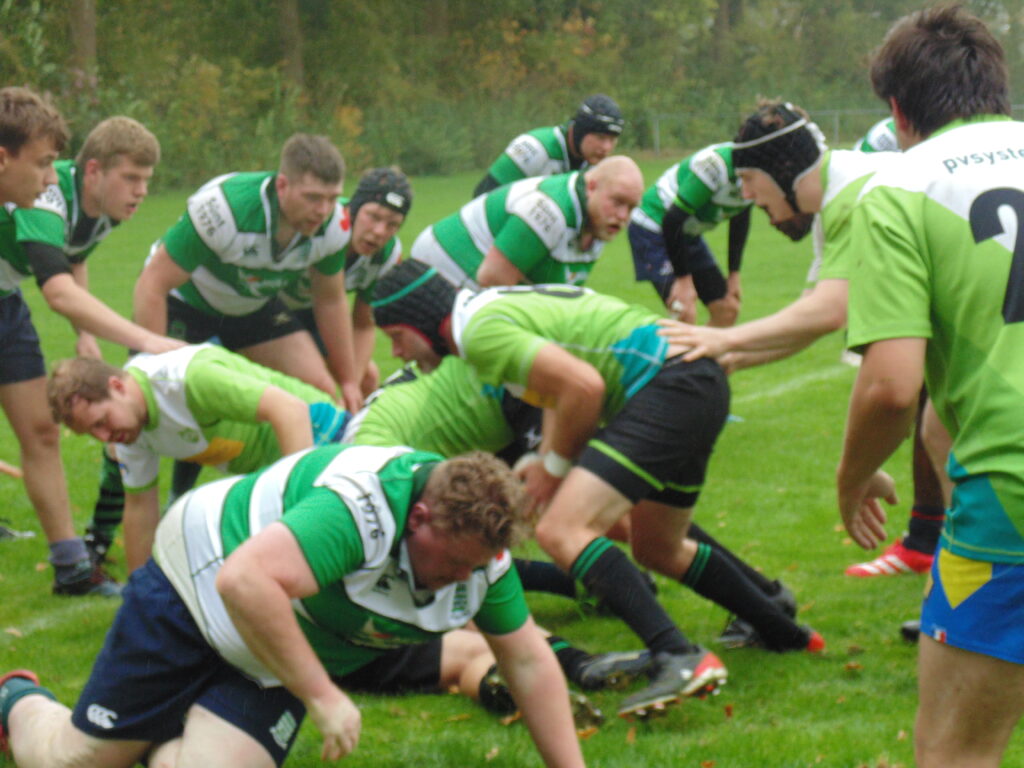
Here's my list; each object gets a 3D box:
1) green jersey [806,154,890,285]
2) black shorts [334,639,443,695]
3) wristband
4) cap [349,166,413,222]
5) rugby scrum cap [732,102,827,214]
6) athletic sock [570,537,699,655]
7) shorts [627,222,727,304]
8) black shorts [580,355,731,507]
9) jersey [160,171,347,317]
[{"bbox_3d":[0.974,-0.271,7.050,0.400,0.660,0.540,-38,3,5],"label":"green jersey"},{"bbox_3d":[-0.366,0.643,7.100,0.380,0.240,0.380,3,6,9],"label":"black shorts"},{"bbox_3d":[0.110,0.194,6.980,0.065,0.045,0.068,24,0,-6],"label":"wristband"},{"bbox_3d":[-0.388,-0.553,8.550,0.180,0.190,0.220,-3,26,-32],"label":"cap"},{"bbox_3d":[0.639,-0.541,6.950,0.210,0.235,0.185,-30,0,0],"label":"rugby scrum cap"},{"bbox_3d":[0.287,0.504,6.850,0.150,0.320,0.125,-41,0,0],"label":"athletic sock"},{"bbox_3d":[0.600,-0.471,10.700,0.360,0.340,0.310,-5,29,-37],"label":"shorts"},{"bbox_3d":[0.349,0.118,7.200,0.330,0.370,0.380,-19,7,-14],"label":"black shorts"},{"bbox_3d":[-0.685,-0.371,7.650,0.530,0.340,0.630,-3,-27,-30],"label":"jersey"}]

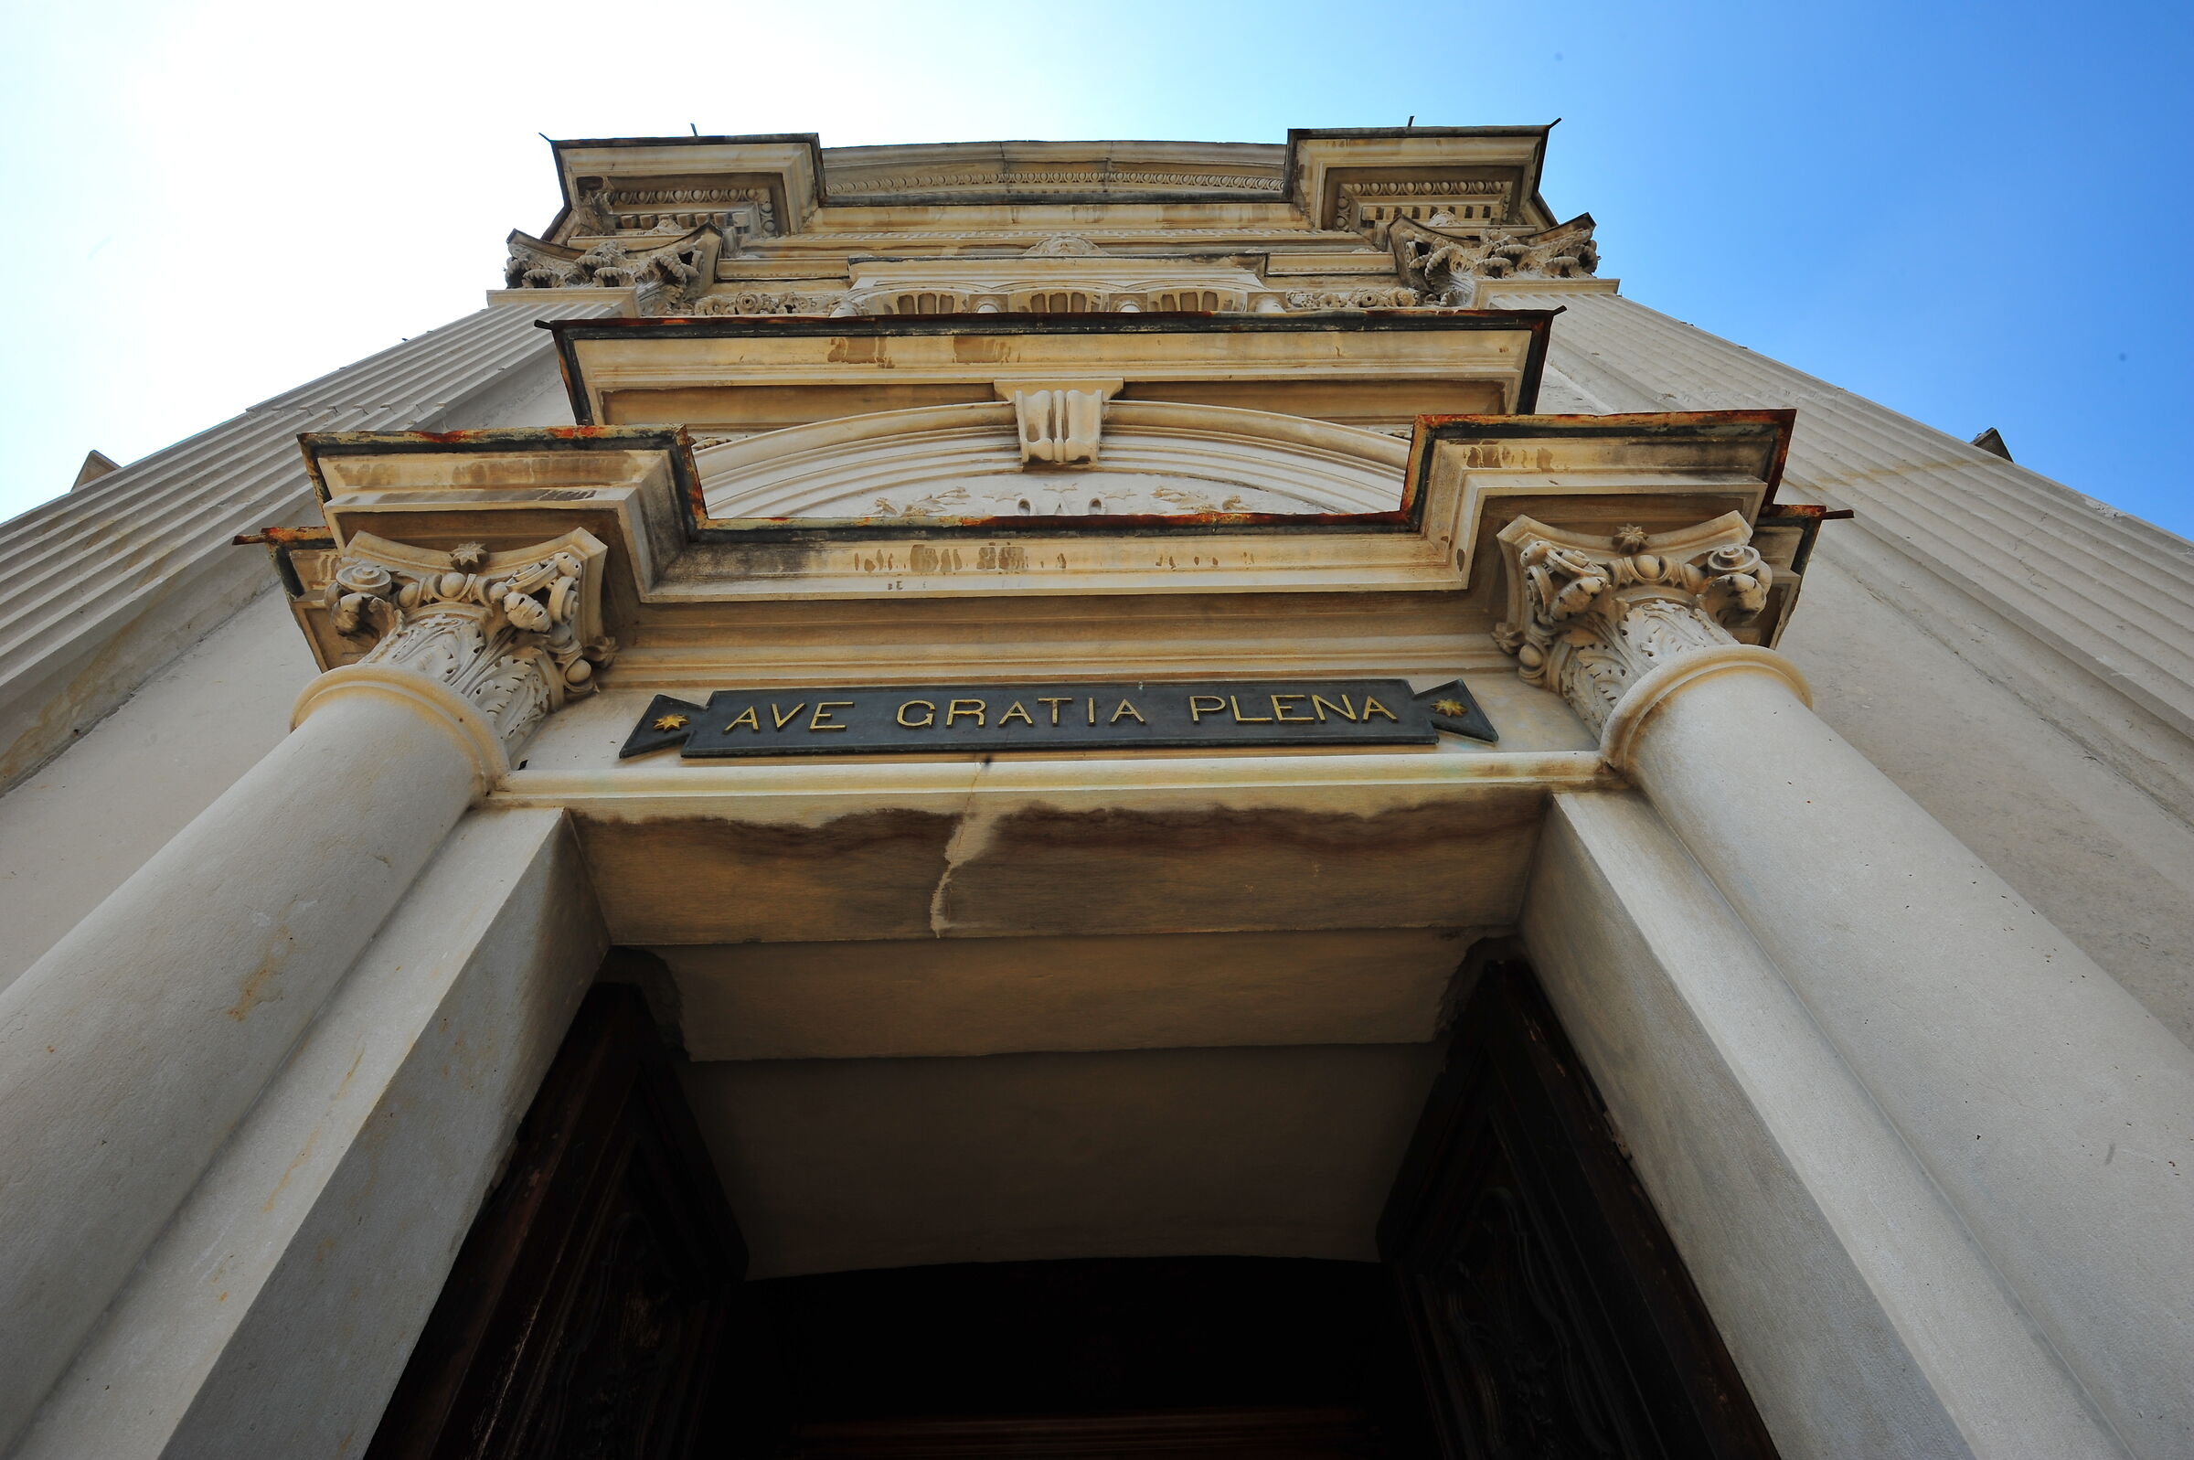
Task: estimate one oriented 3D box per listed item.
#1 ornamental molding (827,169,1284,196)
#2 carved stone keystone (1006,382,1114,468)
[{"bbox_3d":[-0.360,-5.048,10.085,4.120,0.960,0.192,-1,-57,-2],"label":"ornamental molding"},{"bbox_3d":[-0.116,-1.003,3.521,0.333,0.486,0.162,-1,-57,-1],"label":"carved stone keystone"}]

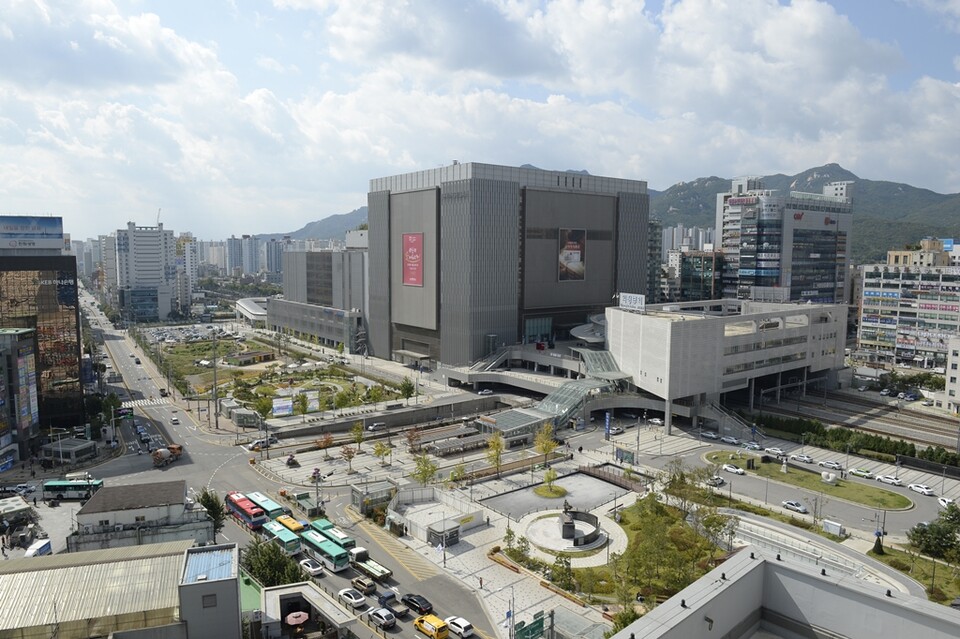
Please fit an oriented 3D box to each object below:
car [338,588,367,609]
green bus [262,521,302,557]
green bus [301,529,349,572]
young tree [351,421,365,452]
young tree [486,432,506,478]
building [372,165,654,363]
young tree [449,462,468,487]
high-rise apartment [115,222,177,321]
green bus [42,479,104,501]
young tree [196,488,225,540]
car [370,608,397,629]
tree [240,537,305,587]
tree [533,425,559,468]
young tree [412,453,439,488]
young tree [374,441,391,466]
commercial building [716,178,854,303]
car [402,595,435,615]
[{"bbox_3d":[-18.093,38.937,90.191,1.860,1.460,4.870,-5,8,-44],"label":"car"},{"bbox_3d":[-33.995,37.672,109.218,2.480,3.060,9.069,-5,8,-44],"label":"green bus"},{"bbox_3d":[-24.786,36.793,101.846,2.500,3.200,10.900,-5,8,-43],"label":"green bus"},{"bbox_3d":[-30.983,29.667,162.510,3.058,7.998,3.058,-1,6,-11],"label":"young tree"},{"bbox_3d":[4.012,29.884,140.313,4.300,10.300,4.200,0,6,2],"label":"young tree"},{"bbox_3d":[14.216,-24.274,314.462,110.110,84.420,82.994,-4,8,-38],"label":"building"},{"bbox_3d":[-4.263,33.037,136.479,3.100,4.700,3.000,0,6,-2],"label":"young tree"},{"bbox_3d":[-239.761,-33.579,460.211,35.800,70.500,17.000,-3,7,-32],"label":"high-rise apartment"},{"bbox_3d":[-83.745,35.261,132.159,10.700,3.100,2.450,0,6,-5],"label":"green bus"},{"bbox_3d":[-44.961,32.963,107.382,5.300,10.200,5.100,-2,6,-23],"label":"young tree"},{"bbox_3d":[-12.988,39.477,84.735,1.780,1.470,4.500,-5,8,-43],"label":"car"},{"bbox_3d":[-30.710,36.358,94.287,8.888,8.801,8.888,-2,6,-19],"label":"tree"},{"bbox_3d":[15.839,29.720,151.467,5.586,10.744,5.586,1,6,6],"label":"tree"},{"bbox_3d":[-11.510,31.746,134.935,5.600,7.500,5.300,0,6,-5],"label":"young tree"},{"bbox_3d":[-23.376,31.861,153.149,3.839,5.661,3.839,-1,6,-9],"label":"young tree"},{"bbox_3d":[177.241,-29.977,371.212,74.062,86.008,38.384,-4,7,-33],"label":"commercial building"},{"bbox_3d":[-8.800,39.151,88.693,1.870,1.470,4.950,-6,8,-45],"label":"car"}]

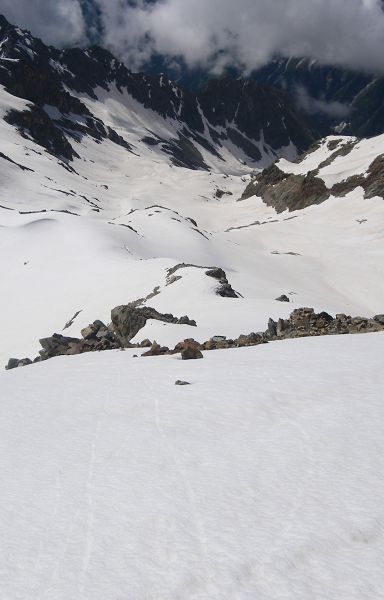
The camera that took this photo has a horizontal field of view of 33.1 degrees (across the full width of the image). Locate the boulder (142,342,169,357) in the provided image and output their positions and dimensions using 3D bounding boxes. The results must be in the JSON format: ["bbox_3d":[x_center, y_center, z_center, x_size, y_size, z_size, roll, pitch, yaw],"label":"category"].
[{"bbox_3d":[-1.190,1.660,21.700,0.920,0.340,0.550,0,20,0],"label":"boulder"}]

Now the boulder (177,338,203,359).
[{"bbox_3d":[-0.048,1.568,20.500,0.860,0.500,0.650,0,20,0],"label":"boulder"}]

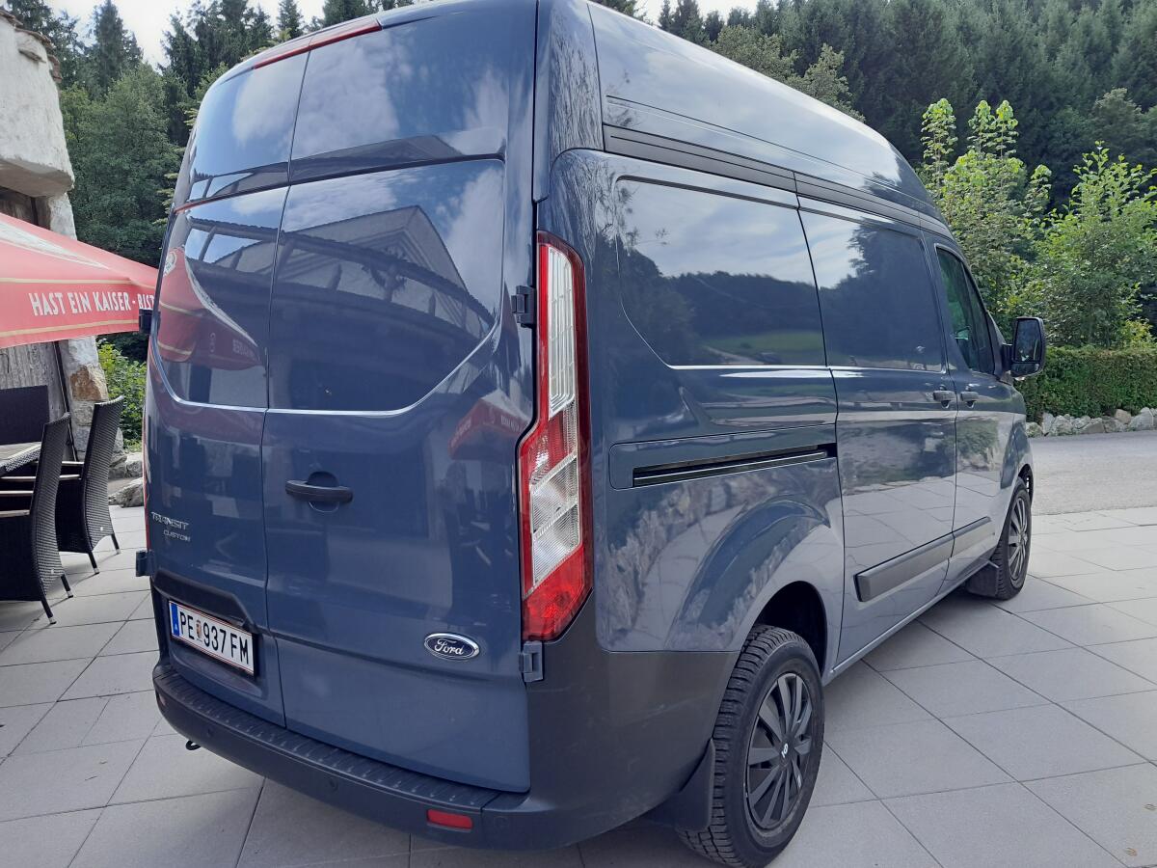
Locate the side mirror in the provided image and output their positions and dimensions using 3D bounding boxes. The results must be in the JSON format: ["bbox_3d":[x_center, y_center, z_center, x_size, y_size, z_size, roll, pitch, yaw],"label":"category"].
[{"bbox_3d":[2.206,-0.428,4.295,0.200,0.305,0.130,4,9,38],"label":"side mirror"}]

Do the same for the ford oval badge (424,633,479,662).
[{"bbox_3d":[-0.271,0.456,1.860,0.146,0.057,0.012,2,8,31],"label":"ford oval badge"}]

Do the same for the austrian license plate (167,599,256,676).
[{"bbox_3d":[-1.084,0.594,2.557,0.520,0.120,0.010,4,9,42],"label":"austrian license plate"}]

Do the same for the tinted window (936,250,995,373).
[{"bbox_3d":[1.846,-0.555,4.087,0.050,0.540,0.740,-8,2,36],"label":"tinted window"}]

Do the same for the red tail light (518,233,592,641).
[{"bbox_3d":[-0.047,0.009,1.740,0.135,0.800,0.115,4,5,38],"label":"red tail light"}]

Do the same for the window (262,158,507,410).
[{"bbox_3d":[-0.464,-0.326,1.992,0.720,0.570,0.055,3,-2,34],"label":"window"}]

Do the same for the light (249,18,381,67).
[{"bbox_3d":[-0.684,-0.994,2.242,0.530,0.045,0.050,4,9,38],"label":"light"}]

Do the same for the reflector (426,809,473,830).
[{"bbox_3d":[-0.284,0.842,1.894,0.125,0.040,0.020,2,8,28],"label":"reflector"}]

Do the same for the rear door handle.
[{"bbox_3d":[-0.602,0.135,2.008,0.220,0.042,0.045,3,9,36],"label":"rear door handle"}]

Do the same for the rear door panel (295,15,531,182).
[{"bbox_3d":[-0.414,-0.762,2.005,0.730,0.340,0.060,3,-6,34],"label":"rear door panel"}]

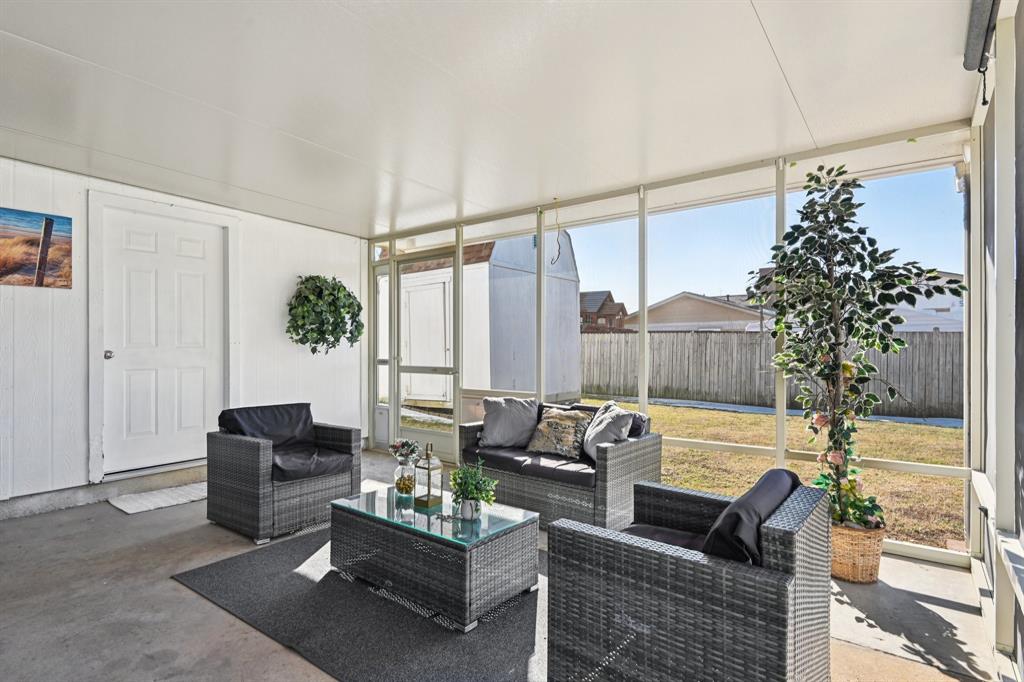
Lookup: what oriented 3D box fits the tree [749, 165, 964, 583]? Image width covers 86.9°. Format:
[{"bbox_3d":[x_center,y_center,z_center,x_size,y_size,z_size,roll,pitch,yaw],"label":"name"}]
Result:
[{"bbox_3d":[1.730,0.138,2.789,0.950,2.090,0.820,0,0,32],"label":"tree"}]

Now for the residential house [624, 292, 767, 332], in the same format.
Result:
[{"bbox_3d":[10.600,-0.275,27.090,7.500,3.900,9.000,0,0,-44],"label":"residential house"}]

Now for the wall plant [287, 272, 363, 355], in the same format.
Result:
[{"bbox_3d":[-1.911,-0.269,5.564,0.380,0.800,0.790,0,0,31],"label":"wall plant"}]

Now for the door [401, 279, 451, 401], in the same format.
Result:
[{"bbox_3d":[-1.452,0.003,9.250,1.120,2.000,0.060,0,0,40],"label":"door"}]

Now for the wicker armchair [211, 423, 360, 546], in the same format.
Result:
[{"bbox_3d":[-1.516,0.830,3.618,0.693,0.710,0.702,0,0,38],"label":"wicker armchair"}]

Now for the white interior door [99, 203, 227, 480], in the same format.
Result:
[{"bbox_3d":[-2.838,-0.004,4.450,0.045,2.030,0.914,0,0,31],"label":"white interior door"}]

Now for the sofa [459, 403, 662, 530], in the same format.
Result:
[{"bbox_3d":[0.307,0.832,3.658,1.183,0.710,0.693,0,0,40],"label":"sofa"}]

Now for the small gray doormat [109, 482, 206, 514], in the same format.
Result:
[{"bbox_3d":[-2.538,1.179,4.199,0.500,0.016,0.850,0,0,39],"label":"small gray doormat"}]

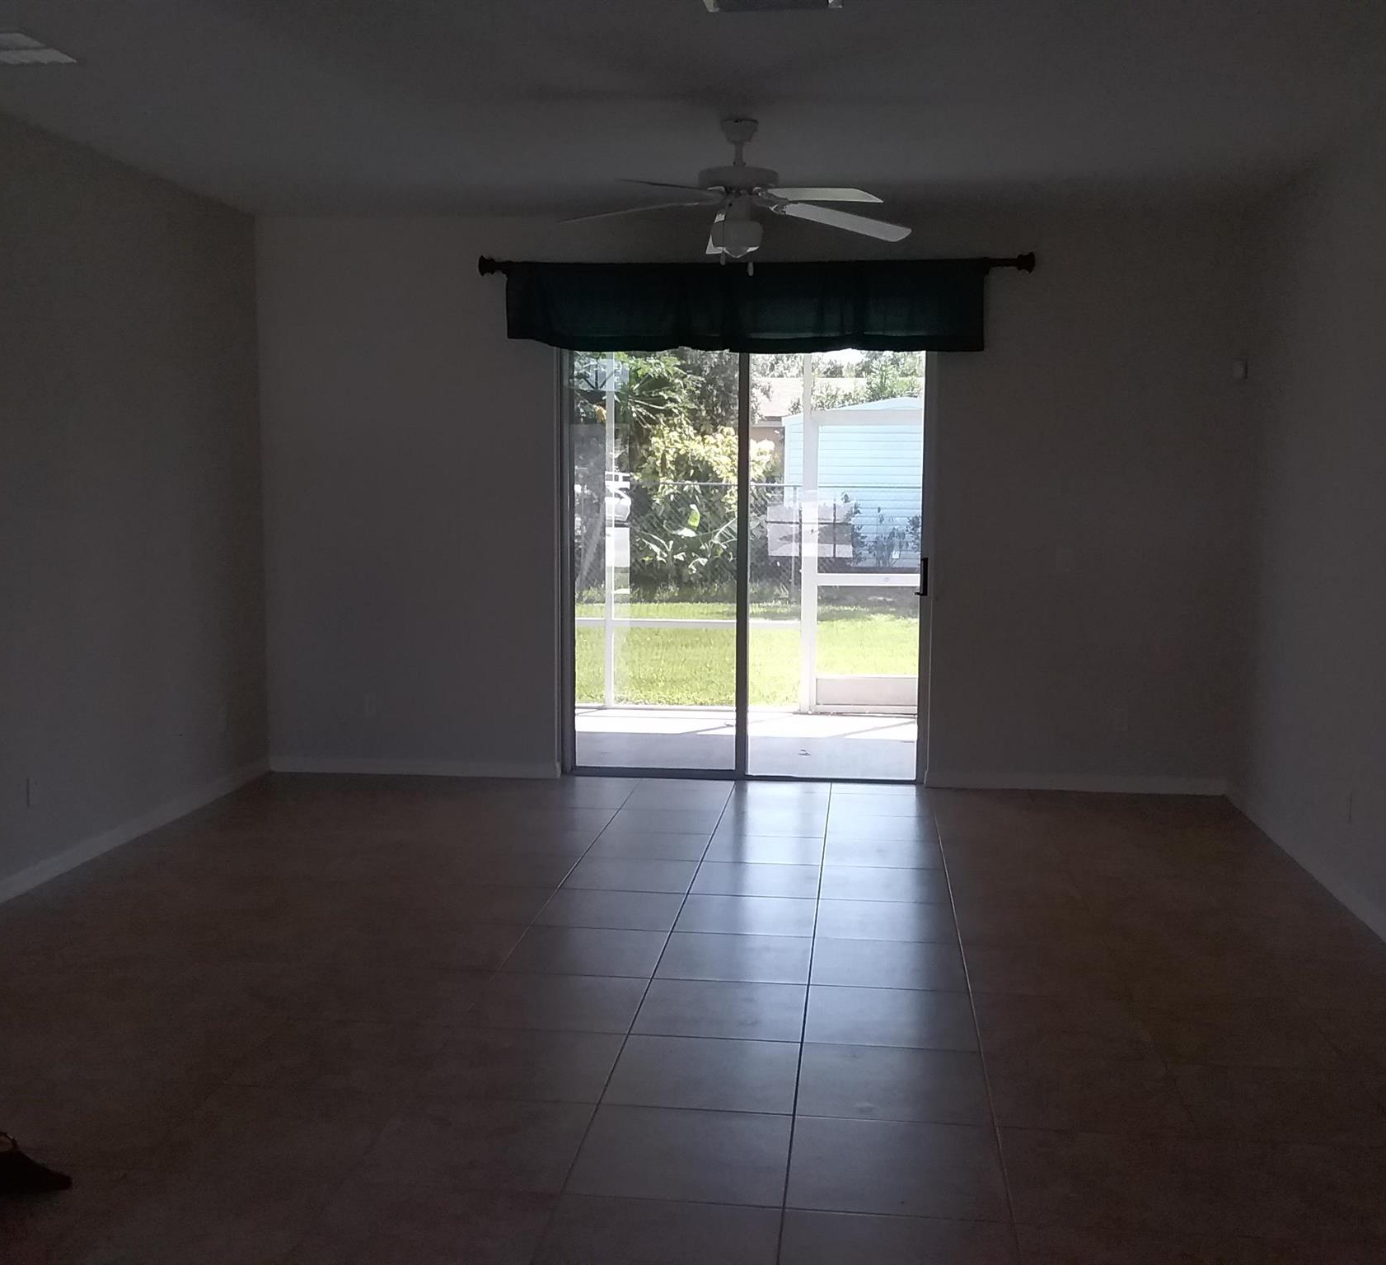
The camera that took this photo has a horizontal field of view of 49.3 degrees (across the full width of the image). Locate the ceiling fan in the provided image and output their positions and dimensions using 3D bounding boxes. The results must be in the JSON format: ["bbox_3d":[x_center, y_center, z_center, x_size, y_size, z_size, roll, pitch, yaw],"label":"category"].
[{"bbox_3d":[0.159,-1.547,5.345,1.320,0.513,1.320,1,6,7],"label":"ceiling fan"}]

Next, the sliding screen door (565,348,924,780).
[{"bbox_3d":[0.253,-0.469,7.413,1.790,2.420,0.100,1,6,7],"label":"sliding screen door"}]

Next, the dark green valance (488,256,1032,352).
[{"bbox_3d":[0.233,-1.530,7.118,2.285,0.430,0.110,1,6,7],"label":"dark green valance"}]

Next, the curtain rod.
[{"bbox_3d":[0.272,-1.725,7.082,2.625,0.095,0.100,1,6,7],"label":"curtain rod"}]

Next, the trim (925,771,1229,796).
[{"bbox_3d":[1.837,0.727,7.254,1.412,0.088,0.017,1,6,7],"label":"trim"}]

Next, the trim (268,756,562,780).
[{"bbox_3d":[-1.405,0.674,7.630,1.525,0.088,0.017,1,6,7],"label":"trim"}]

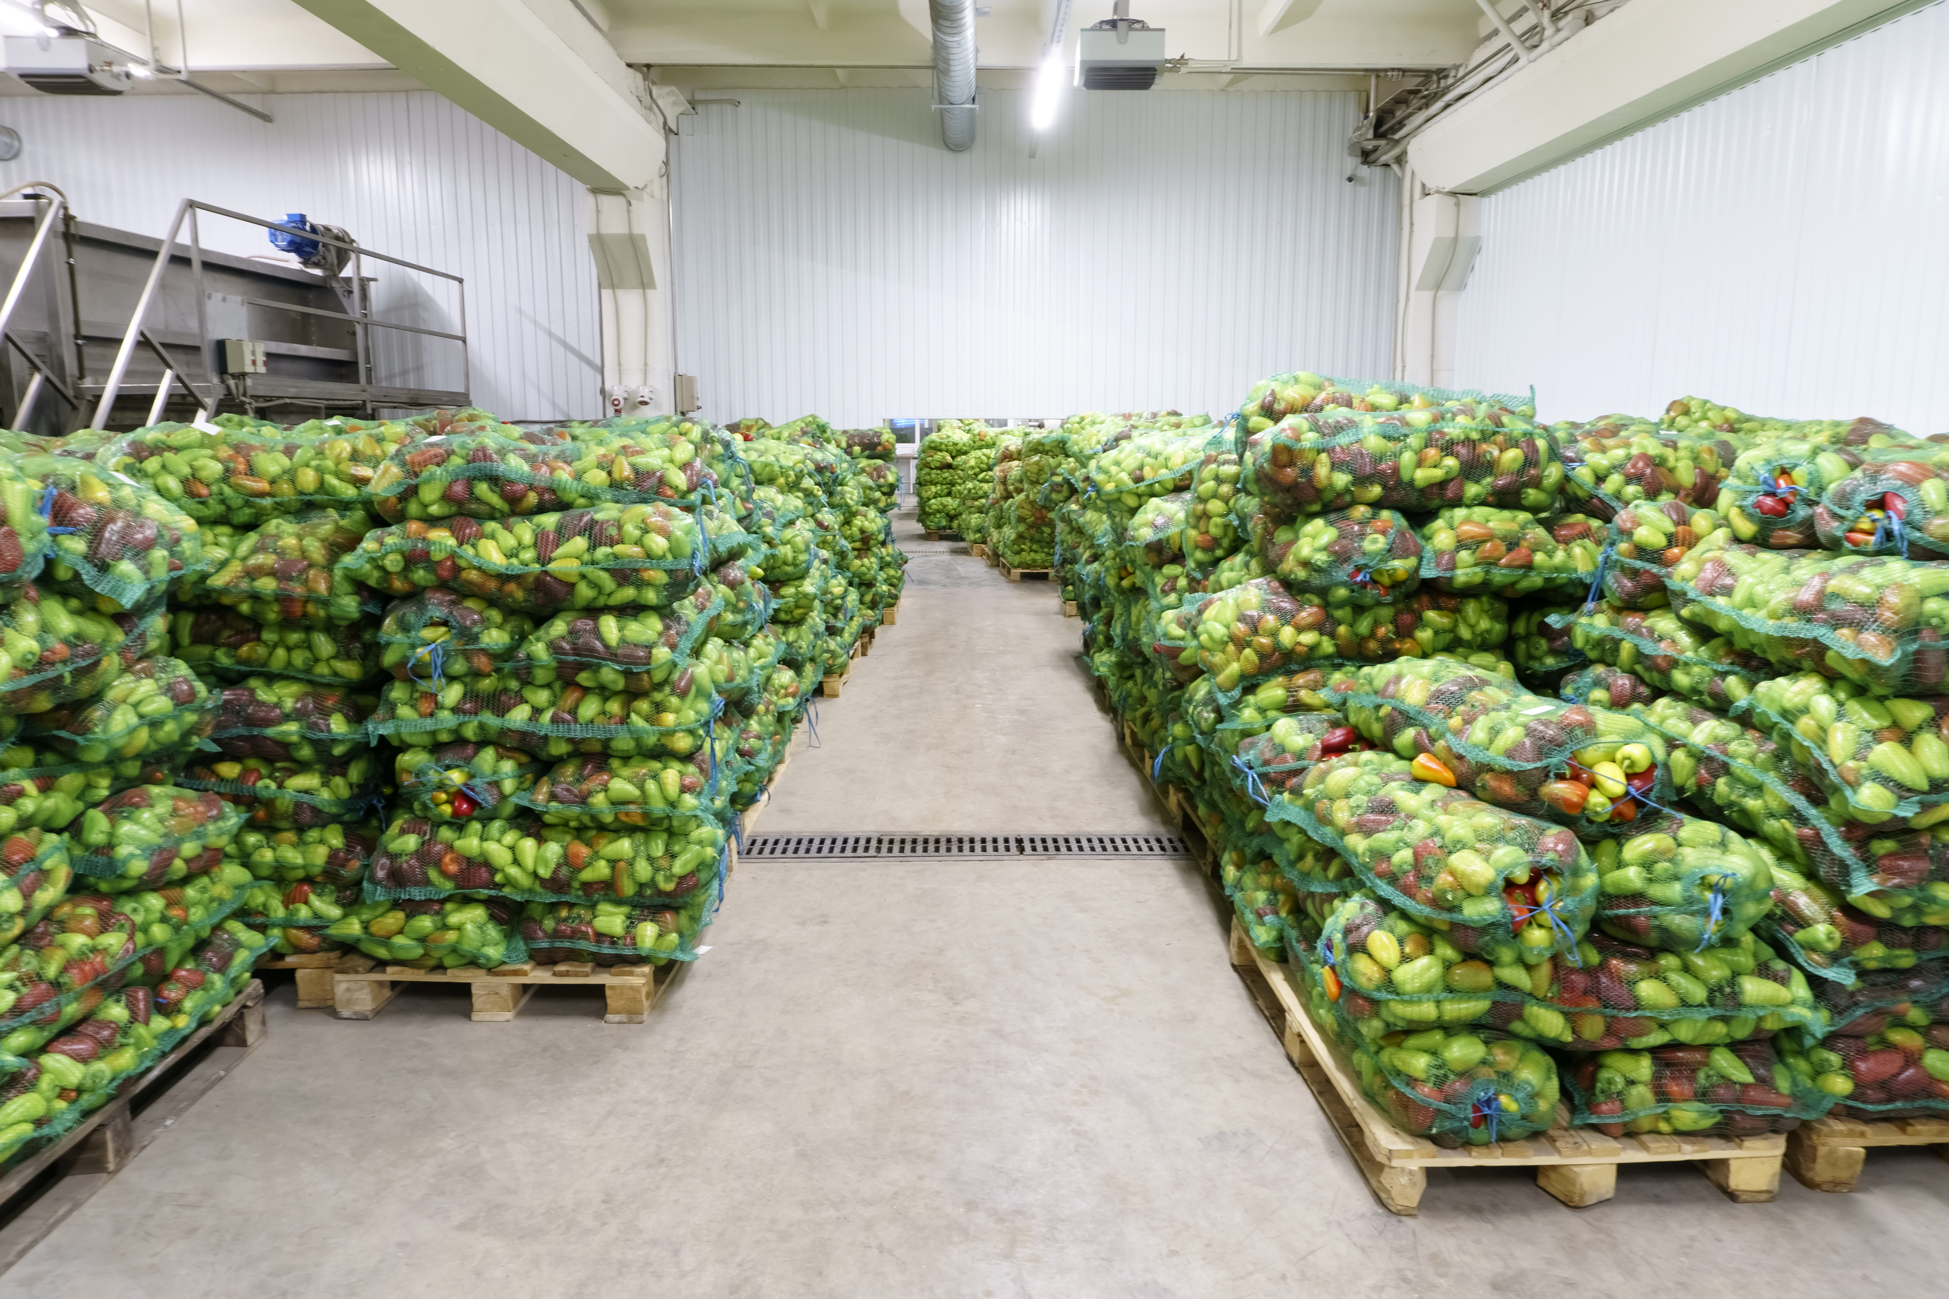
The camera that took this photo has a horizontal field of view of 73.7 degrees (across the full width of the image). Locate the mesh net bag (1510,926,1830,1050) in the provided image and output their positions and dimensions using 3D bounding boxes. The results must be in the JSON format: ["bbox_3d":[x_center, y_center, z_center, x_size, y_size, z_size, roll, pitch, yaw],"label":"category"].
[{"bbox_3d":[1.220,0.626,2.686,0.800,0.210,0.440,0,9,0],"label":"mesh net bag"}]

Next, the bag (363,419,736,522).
[{"bbox_3d":[-1.050,-0.455,3.290,0.900,0.220,0.450,0,9,0],"label":"bag"}]

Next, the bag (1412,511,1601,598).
[{"bbox_3d":[1.350,-0.287,3.499,0.480,0.210,0.750,0,9,0],"label":"bag"}]

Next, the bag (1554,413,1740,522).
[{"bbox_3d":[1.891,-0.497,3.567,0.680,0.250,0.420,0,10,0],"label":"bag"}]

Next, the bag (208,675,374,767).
[{"bbox_3d":[-1.775,0.135,3.643,0.450,0.215,0.730,0,10,0],"label":"bag"}]

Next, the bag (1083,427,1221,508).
[{"bbox_3d":[0.780,-0.624,4.458,0.780,0.240,0.420,0,9,0],"label":"bag"}]

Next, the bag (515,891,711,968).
[{"bbox_3d":[-0.936,0.662,3.650,0.470,0.210,0.740,0,10,1],"label":"bag"}]

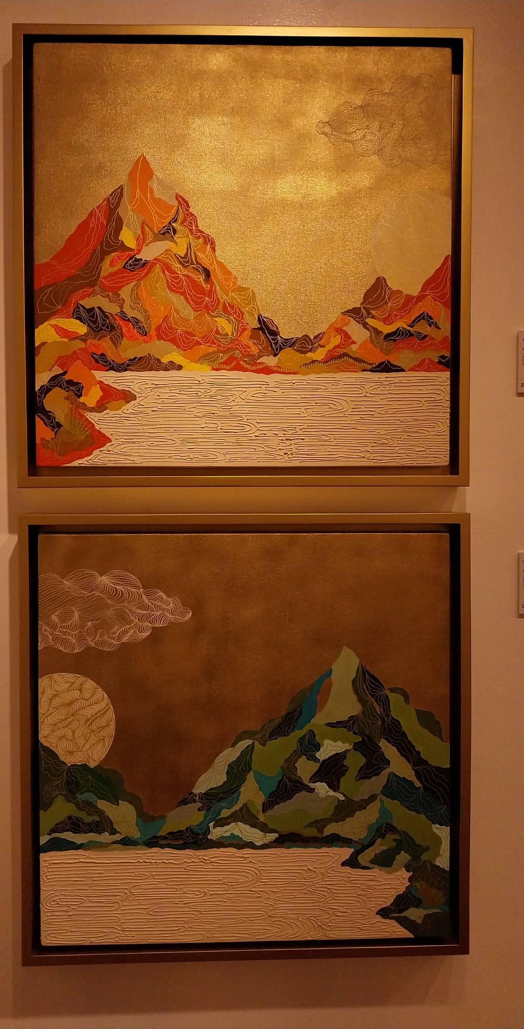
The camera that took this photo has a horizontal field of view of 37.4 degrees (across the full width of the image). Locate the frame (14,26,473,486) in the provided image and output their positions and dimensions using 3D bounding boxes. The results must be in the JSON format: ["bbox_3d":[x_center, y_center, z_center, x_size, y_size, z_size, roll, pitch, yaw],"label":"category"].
[{"bbox_3d":[-0.025,-0.377,1.152,0.650,0.650,0.040,0,1,-2],"label":"frame"}]

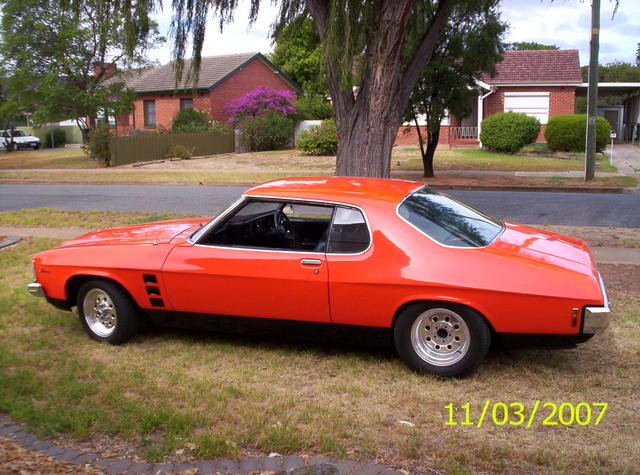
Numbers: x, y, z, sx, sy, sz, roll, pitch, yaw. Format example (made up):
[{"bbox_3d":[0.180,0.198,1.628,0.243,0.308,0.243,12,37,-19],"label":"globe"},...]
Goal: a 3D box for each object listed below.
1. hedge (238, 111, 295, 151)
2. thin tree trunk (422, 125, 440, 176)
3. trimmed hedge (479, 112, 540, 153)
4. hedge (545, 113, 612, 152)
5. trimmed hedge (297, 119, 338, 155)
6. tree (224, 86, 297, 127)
[{"bbox_3d":[-2.787,-5.574,35.500,2.920,2.080,2.400,1,9,16],"label":"hedge"},{"bbox_3d":[3.878,-3.026,23.700,0.630,1.810,0.450,1,9,16],"label":"thin tree trunk"},{"bbox_3d":[8.481,-4.699,30.500,2.770,1.790,2.400,1,9,16],"label":"trimmed hedge"},{"bbox_3d":[11.071,-4.471,29.300,2.840,1.630,2.200,1,9,16],"label":"hedge"},{"bbox_3d":[-0.024,-4.817,32.500,2.190,1.720,2.000,1,9,16],"label":"trimmed hedge"},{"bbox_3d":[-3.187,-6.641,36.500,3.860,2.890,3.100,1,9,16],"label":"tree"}]

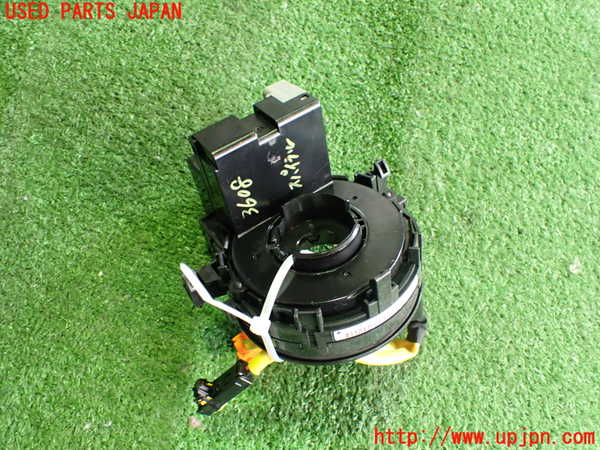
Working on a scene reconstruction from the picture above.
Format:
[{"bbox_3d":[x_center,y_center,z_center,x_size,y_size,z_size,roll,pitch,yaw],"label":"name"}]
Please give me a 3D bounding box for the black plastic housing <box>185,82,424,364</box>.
[{"bbox_3d":[0.005,0.001,0.273,0.131,0.099,0.118,-32,46,-20],"label":"black plastic housing"}]

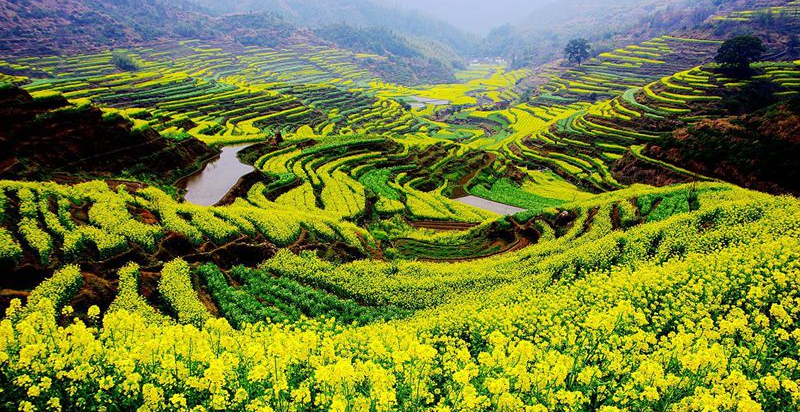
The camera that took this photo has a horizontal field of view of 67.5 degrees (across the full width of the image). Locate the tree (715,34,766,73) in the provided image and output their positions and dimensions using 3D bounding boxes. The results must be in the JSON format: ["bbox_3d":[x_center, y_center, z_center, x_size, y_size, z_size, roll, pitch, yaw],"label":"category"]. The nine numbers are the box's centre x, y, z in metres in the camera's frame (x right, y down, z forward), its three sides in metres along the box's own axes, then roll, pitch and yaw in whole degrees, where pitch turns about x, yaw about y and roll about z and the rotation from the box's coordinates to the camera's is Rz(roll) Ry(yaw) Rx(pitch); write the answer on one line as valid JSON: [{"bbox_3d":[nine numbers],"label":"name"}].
[{"bbox_3d":[96.670,-43.290,170.000,13.600,11.200,13.200,9,19,28],"label":"tree"}]

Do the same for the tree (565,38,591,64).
[{"bbox_3d":[77.660,-67.600,262.000,11.200,11.900,11.000,5,17,15],"label":"tree"}]

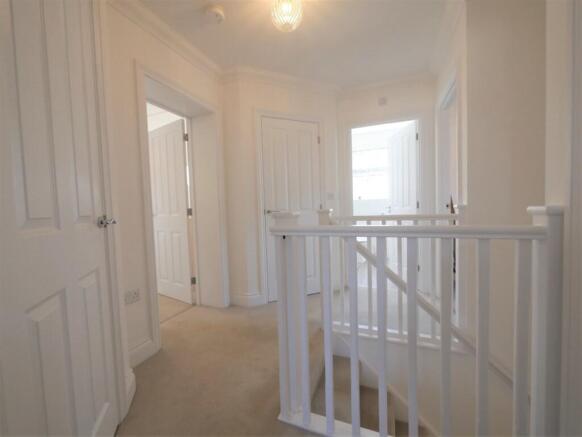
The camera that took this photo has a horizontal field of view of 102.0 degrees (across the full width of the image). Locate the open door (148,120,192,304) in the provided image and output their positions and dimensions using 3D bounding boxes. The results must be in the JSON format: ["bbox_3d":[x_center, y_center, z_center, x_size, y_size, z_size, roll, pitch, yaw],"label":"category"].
[{"bbox_3d":[-1.410,-0.052,2.739,0.757,1.981,0.040,0,3,33],"label":"open door"}]

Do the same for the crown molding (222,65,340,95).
[{"bbox_3d":[0.028,-1.478,2.568,1.180,0.095,0.100,-3,3,-23],"label":"crown molding"}]

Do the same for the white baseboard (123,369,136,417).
[{"bbox_3d":[-0.881,0.931,1.268,0.022,0.130,0.218,-3,3,-19],"label":"white baseboard"}]

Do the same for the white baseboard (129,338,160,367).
[{"bbox_3d":[-1.033,0.923,1.628,0.020,0.124,0.240,-1,3,21],"label":"white baseboard"}]

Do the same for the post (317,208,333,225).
[{"bbox_3d":[0.312,0.426,1.994,0.105,0.995,0.105,-1,3,21],"label":"post"}]

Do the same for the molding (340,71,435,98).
[{"bbox_3d":[1.029,-1.514,2.630,1.040,0.095,0.095,-1,3,19],"label":"molding"}]

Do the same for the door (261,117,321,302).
[{"bbox_3d":[0.020,-0.097,2.683,0.682,1.981,0.040,-3,3,-23],"label":"door"}]

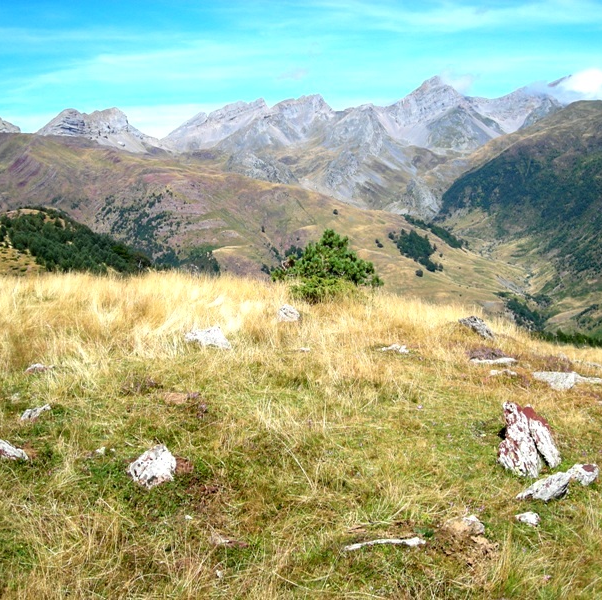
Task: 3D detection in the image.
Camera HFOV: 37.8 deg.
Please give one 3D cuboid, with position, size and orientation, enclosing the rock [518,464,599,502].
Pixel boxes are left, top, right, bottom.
[{"bbox_3d":[1.768,1.246,6.050,0.541,0.146,0.220,-2,6,-25],"label":"rock"}]

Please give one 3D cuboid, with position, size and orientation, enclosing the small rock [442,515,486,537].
[{"bbox_3d":[0.814,1.130,4.400,0.210,0.100,0.160,0,6,0],"label":"small rock"}]

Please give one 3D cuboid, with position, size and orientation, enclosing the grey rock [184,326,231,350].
[{"bbox_3d":[-1.188,0.476,11.200,0.597,0.238,0.380,0,5,-5],"label":"grey rock"}]

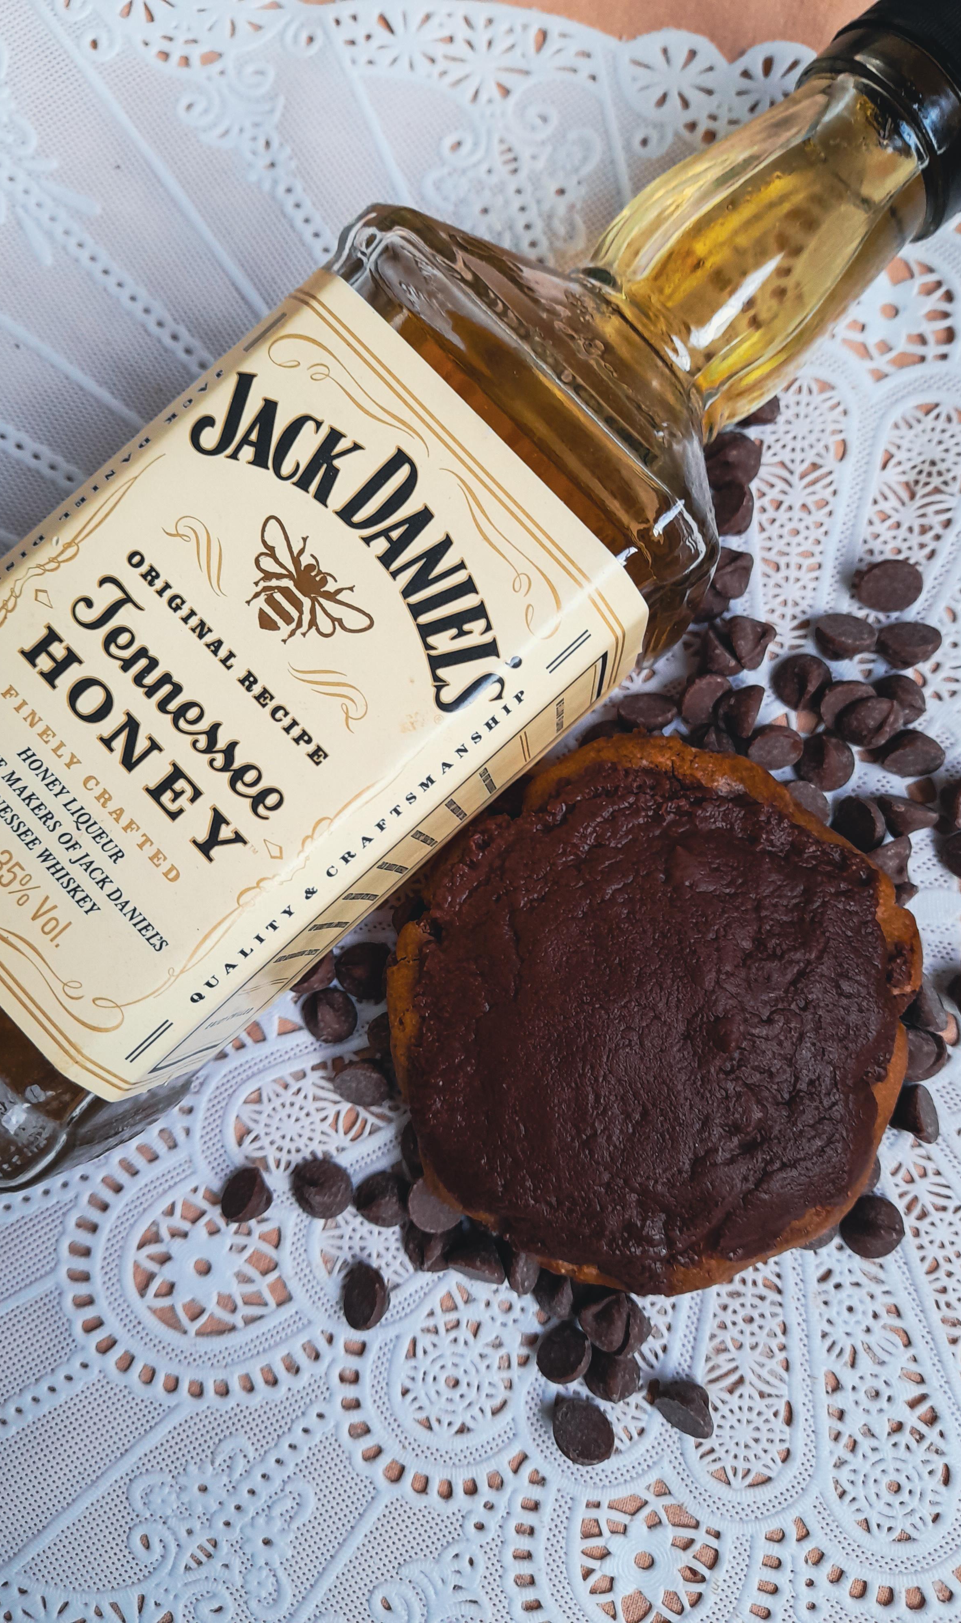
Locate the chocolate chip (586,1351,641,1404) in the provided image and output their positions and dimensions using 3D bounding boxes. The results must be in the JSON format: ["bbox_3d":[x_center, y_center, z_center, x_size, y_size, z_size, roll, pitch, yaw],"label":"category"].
[{"bbox_3d":[0.022,0.094,0.193,0.010,0.007,0.010,0,92,3],"label":"chocolate chip"}]

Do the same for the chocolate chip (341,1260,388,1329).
[{"bbox_3d":[-0.018,0.082,0.198,0.006,0.011,0.011,15,85,-42],"label":"chocolate chip"}]

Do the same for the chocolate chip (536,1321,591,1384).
[{"bbox_3d":[0.015,0.090,0.193,0.010,0.007,0.010,-20,50,25],"label":"chocolate chip"}]

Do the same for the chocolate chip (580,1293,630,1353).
[{"bbox_3d":[0.020,0.083,0.191,0.007,0.010,0.010,13,86,-19],"label":"chocolate chip"}]

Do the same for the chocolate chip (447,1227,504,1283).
[{"bbox_3d":[0.001,0.074,0.199,0.010,0.010,0.007,16,53,12],"label":"chocolate chip"}]

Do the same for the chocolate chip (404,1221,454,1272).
[{"bbox_3d":[-0.009,0.075,0.198,0.010,0.007,0.010,0,92,4],"label":"chocolate chip"}]

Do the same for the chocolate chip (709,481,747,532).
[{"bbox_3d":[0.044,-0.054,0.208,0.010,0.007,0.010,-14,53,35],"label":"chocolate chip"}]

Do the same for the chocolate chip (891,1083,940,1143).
[{"bbox_3d":[0.074,0.052,0.201,0.007,0.010,0.010,-18,51,38],"label":"chocolate chip"}]

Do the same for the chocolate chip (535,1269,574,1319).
[{"bbox_3d":[0.013,0.083,0.201,0.010,0.010,0.007,-21,41,7],"label":"chocolate chip"}]

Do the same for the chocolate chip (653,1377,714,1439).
[{"bbox_3d":[0.035,0.097,0.194,0.011,0.011,0.007,22,51,20],"label":"chocolate chip"}]

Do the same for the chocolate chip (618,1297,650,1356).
[{"bbox_3d":[0.025,0.088,0.199,0.007,0.010,0.010,3,59,3],"label":"chocolate chip"}]

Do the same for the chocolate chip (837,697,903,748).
[{"bbox_3d":[0.066,-0.013,0.195,0.010,0.007,0.010,-20,130,0],"label":"chocolate chip"}]

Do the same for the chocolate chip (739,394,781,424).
[{"bbox_3d":[0.048,-0.074,0.207,0.010,0.007,0.010,0,86,2],"label":"chocolate chip"}]

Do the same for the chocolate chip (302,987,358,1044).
[{"bbox_3d":[-0.027,0.035,0.202,0.010,0.007,0.010,0,86,4],"label":"chocolate chip"}]

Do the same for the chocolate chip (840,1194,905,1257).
[{"bbox_3d":[0.066,0.069,0.192,0.011,0.007,0.011,-4,85,-16],"label":"chocolate chip"}]

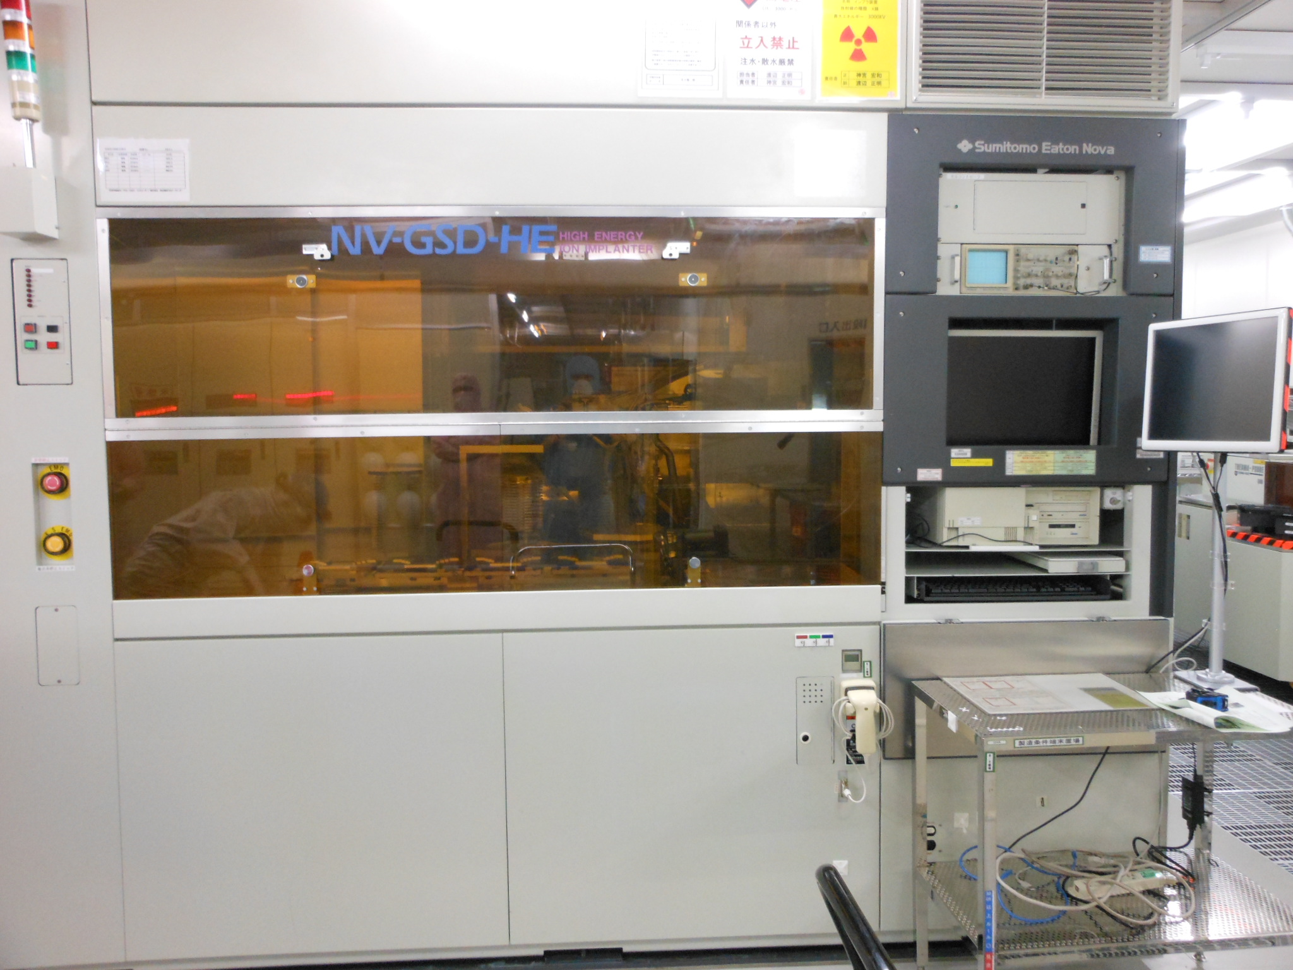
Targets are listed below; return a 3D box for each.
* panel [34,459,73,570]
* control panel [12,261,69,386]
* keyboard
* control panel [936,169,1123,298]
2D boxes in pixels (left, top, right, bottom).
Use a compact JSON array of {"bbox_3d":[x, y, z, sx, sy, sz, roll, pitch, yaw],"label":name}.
[{"bbox_3d":[-1.446,0.072,2.558,0.090,0.268,0.045,-1,4,-4],"label":"panel"},{"bbox_3d":[-1.449,-0.393,2.509,0.130,0.300,0.030,-1,4,-4],"label":"control panel"},{"bbox_3d":[0.978,0.275,2.871,0.495,0.048,0.190,-1,4,-4],"label":"keyboard"},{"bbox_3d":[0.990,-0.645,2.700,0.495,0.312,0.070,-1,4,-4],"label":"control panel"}]

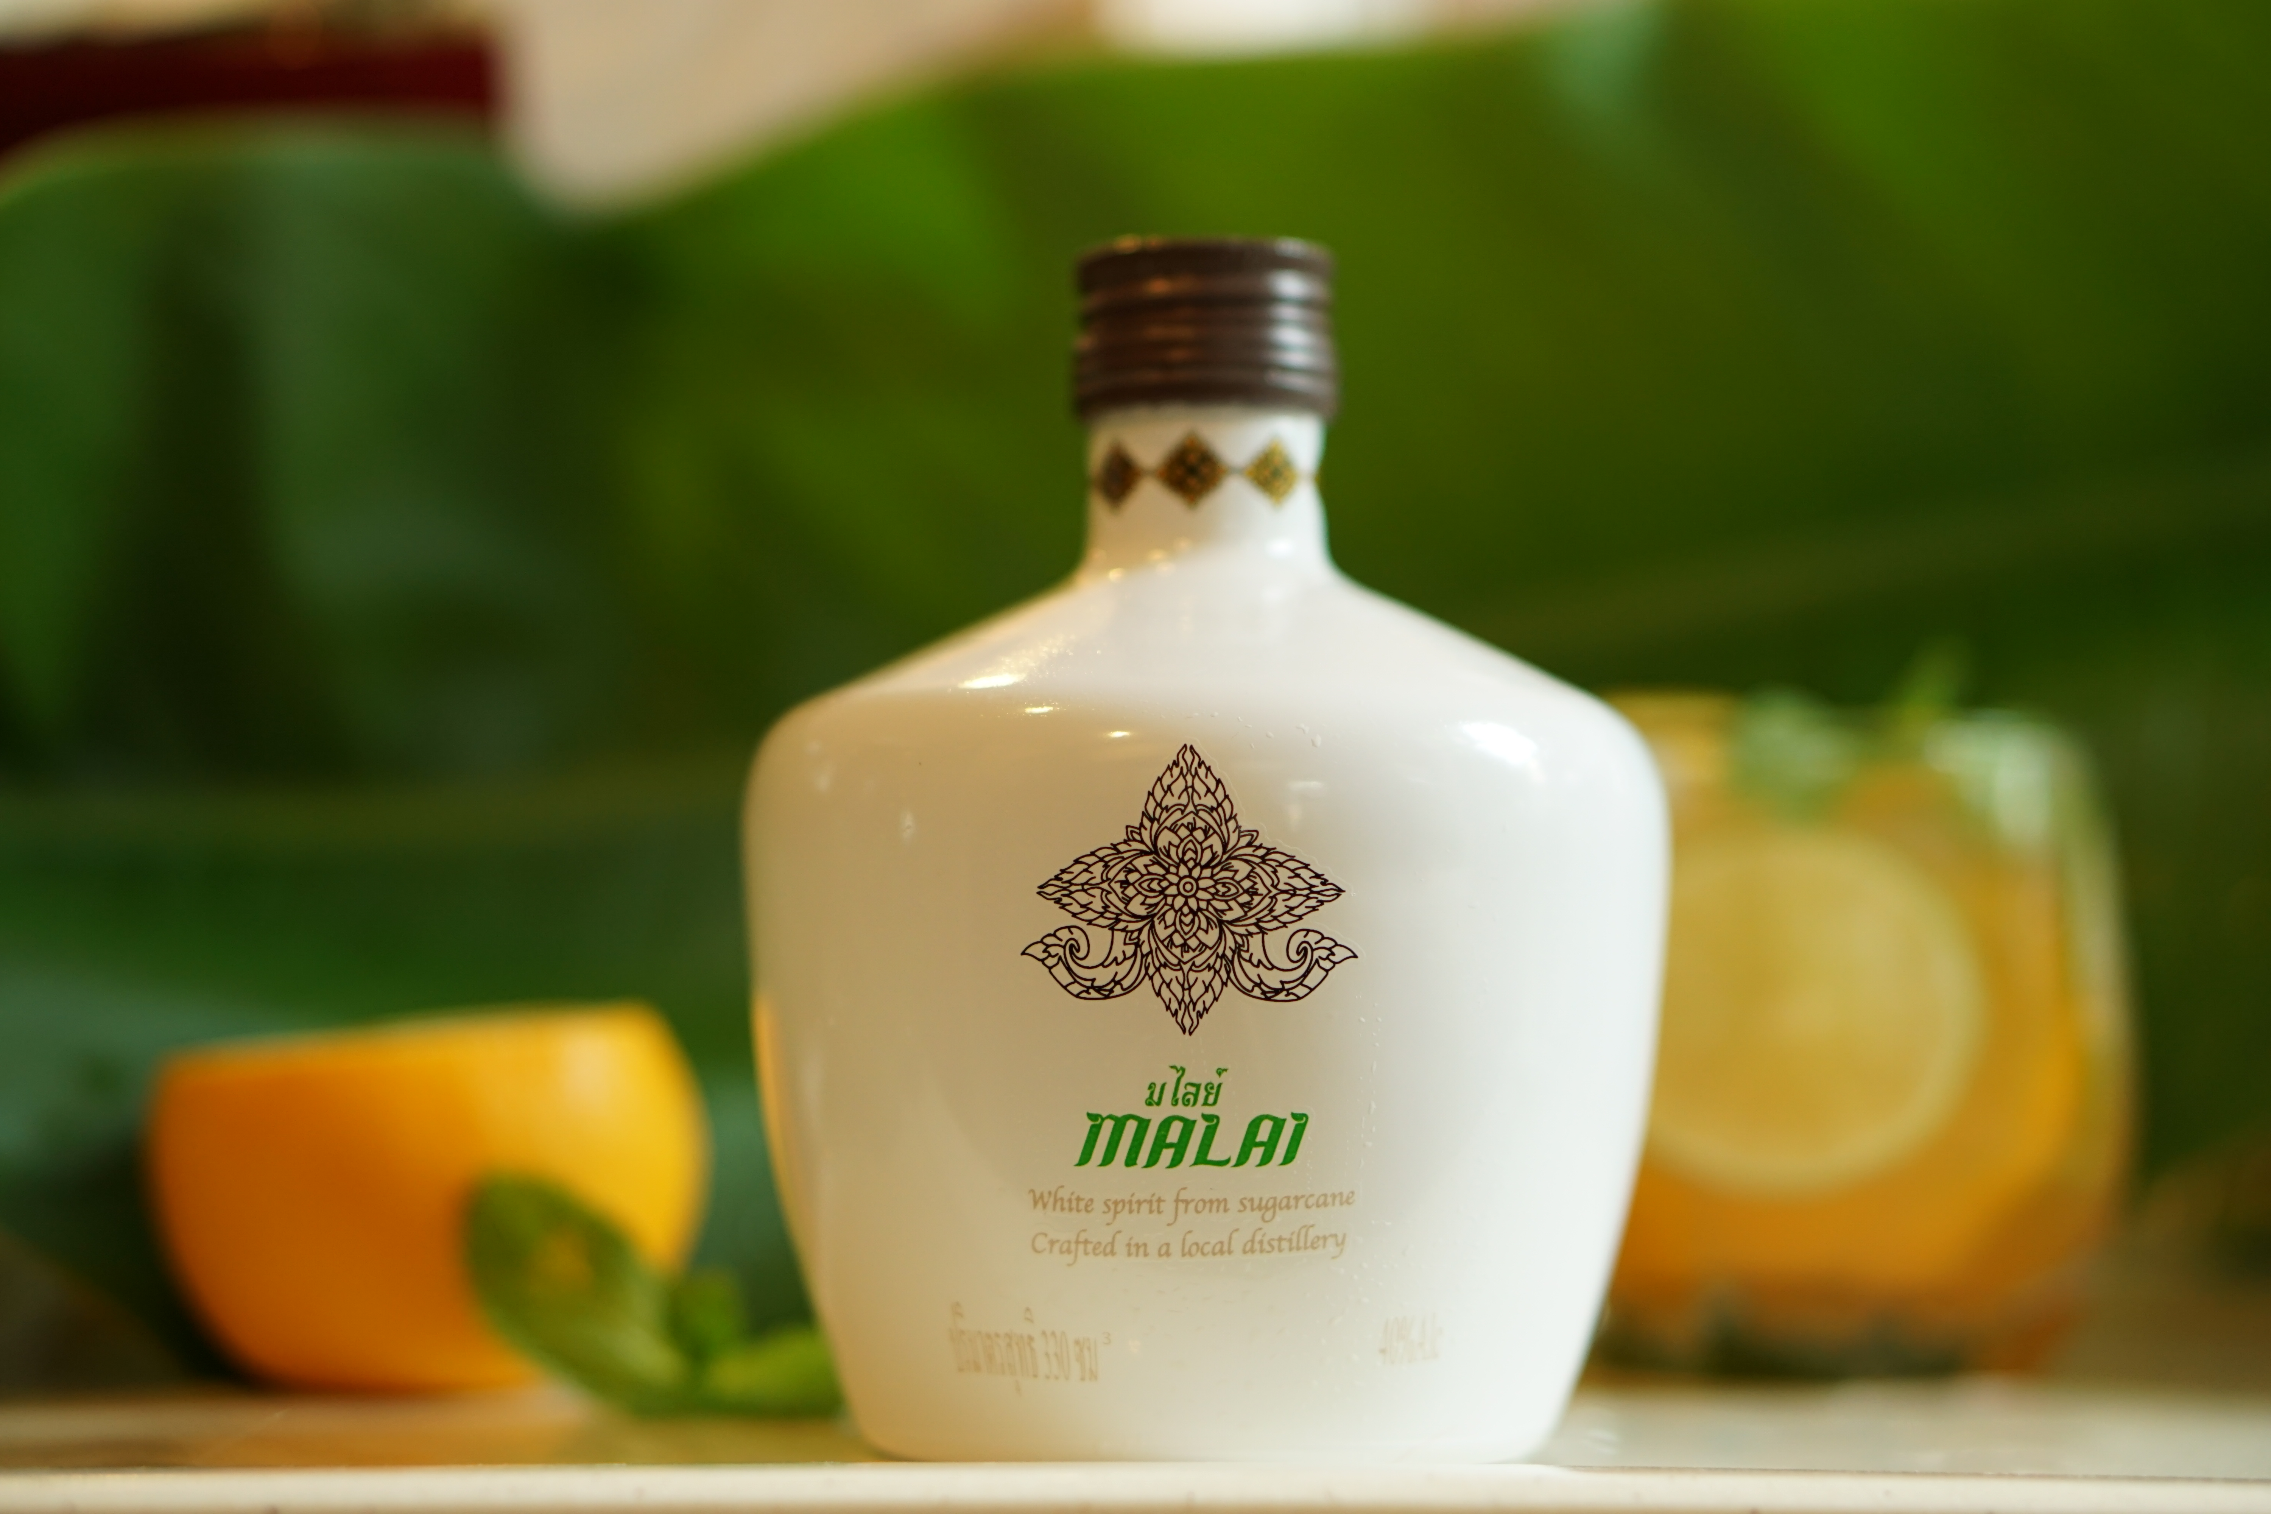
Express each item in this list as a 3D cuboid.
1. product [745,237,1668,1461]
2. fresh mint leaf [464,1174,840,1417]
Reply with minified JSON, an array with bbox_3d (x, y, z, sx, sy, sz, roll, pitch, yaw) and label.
[{"bbox_3d":[0.008,0.010,0.503,0.098,0.126,0.098,0,-5,3],"label":"product"},{"bbox_3d":[-0.056,0.064,0.572,0.051,0.029,0.036,0,-5,0],"label":"fresh mint leaf"}]

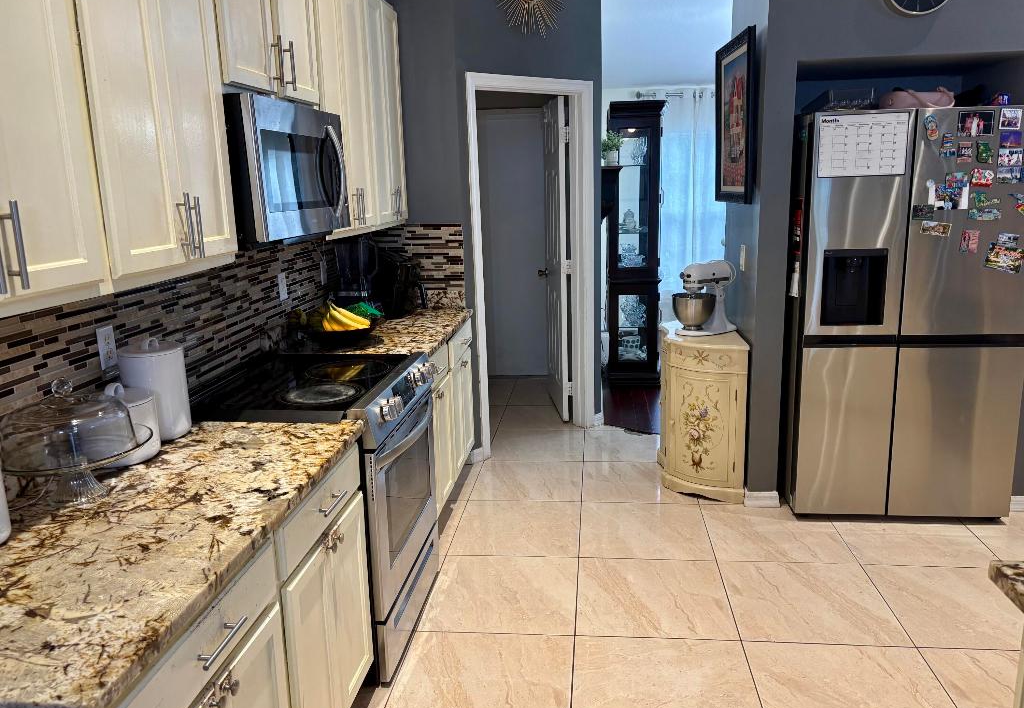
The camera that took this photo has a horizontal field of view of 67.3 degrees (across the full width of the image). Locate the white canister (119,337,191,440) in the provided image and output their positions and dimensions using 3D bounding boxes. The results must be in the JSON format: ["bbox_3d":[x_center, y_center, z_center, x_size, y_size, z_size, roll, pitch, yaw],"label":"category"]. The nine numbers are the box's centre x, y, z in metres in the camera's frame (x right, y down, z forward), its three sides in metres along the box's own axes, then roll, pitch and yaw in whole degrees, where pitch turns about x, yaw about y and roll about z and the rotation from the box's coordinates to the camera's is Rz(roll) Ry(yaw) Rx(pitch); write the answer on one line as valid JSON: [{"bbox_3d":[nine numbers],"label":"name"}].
[{"bbox_3d":[-0.974,0.088,2.105,0.160,0.263,0.160,0,13,6],"label":"white canister"}]

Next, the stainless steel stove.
[{"bbox_3d":[-0.640,0.535,2.715,0.665,0.930,0.760,0,13,6],"label":"stainless steel stove"}]

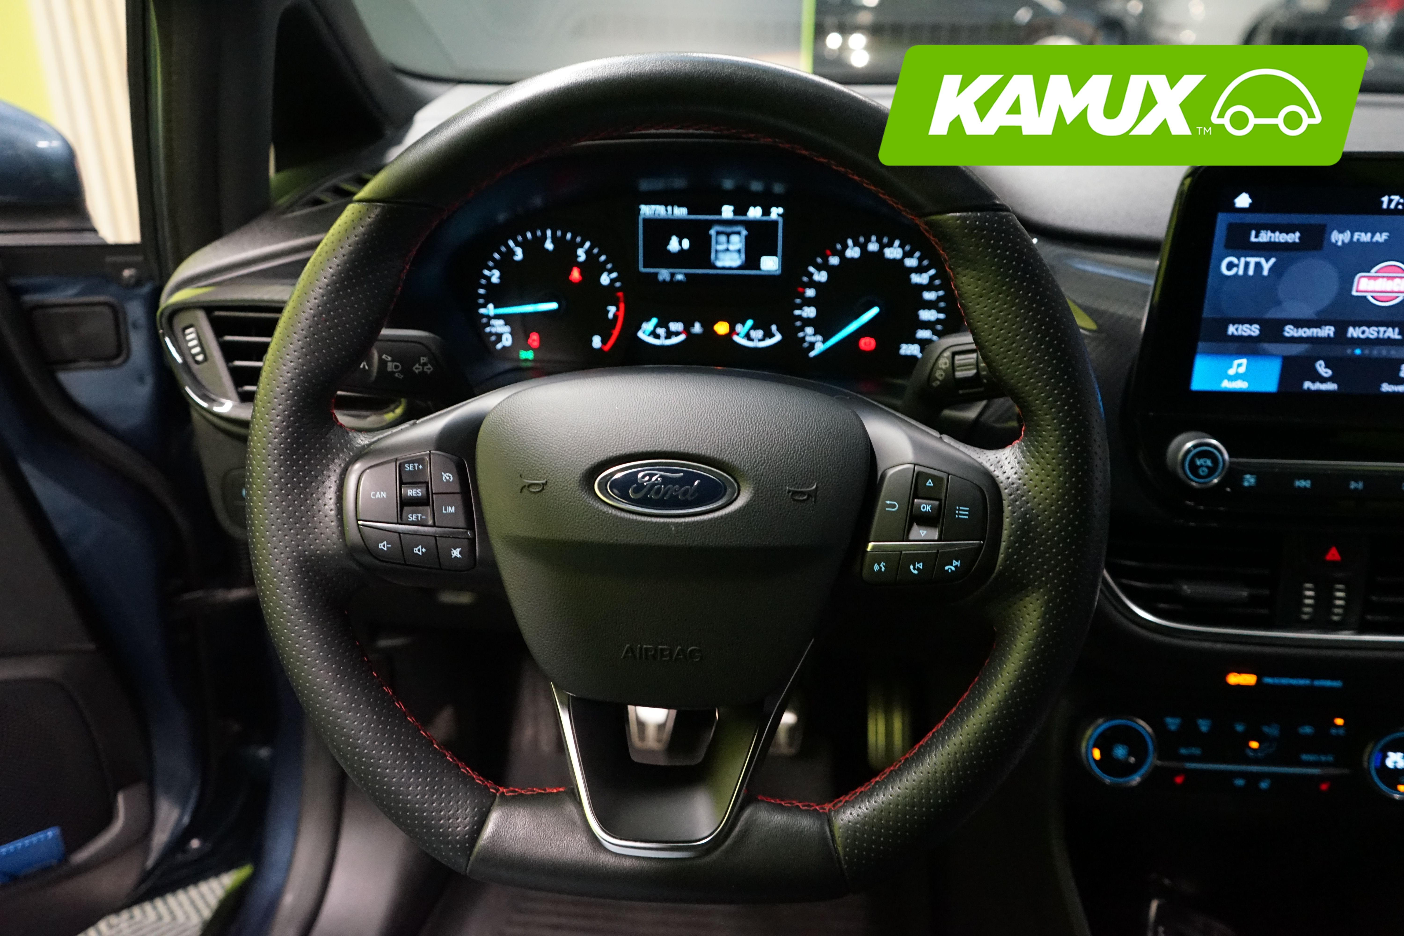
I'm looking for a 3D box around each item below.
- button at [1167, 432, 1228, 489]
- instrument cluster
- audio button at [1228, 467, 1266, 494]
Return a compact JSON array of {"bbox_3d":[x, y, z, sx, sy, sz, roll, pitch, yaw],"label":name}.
[{"bbox_3d":[0.262,-0.004,0.577,0.027,0.027,0.017,1,18,2],"label":"button"},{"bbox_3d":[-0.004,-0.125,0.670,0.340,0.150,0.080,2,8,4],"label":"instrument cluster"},{"bbox_3d":[0.292,0.007,0.584,0.021,0.014,0.005,1,18,2],"label":"audio button"}]

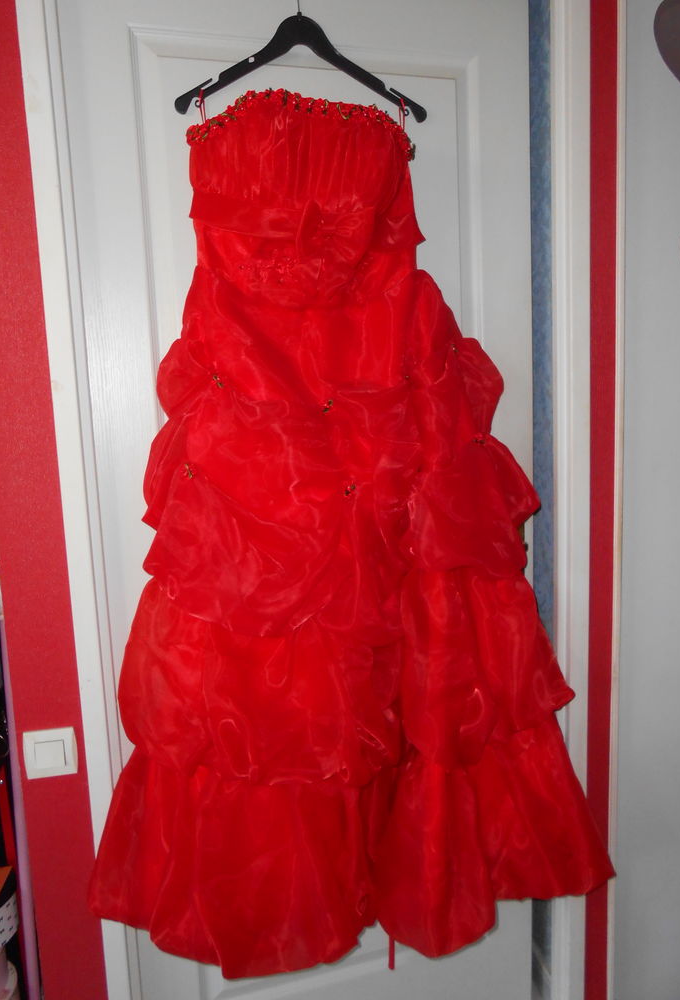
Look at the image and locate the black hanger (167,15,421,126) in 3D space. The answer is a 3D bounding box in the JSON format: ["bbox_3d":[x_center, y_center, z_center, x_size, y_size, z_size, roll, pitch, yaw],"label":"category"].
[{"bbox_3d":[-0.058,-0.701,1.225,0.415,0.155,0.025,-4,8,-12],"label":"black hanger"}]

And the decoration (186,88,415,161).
[{"bbox_3d":[-0.061,-0.589,1.185,0.360,0.095,0.090,-4,8,-14],"label":"decoration"}]

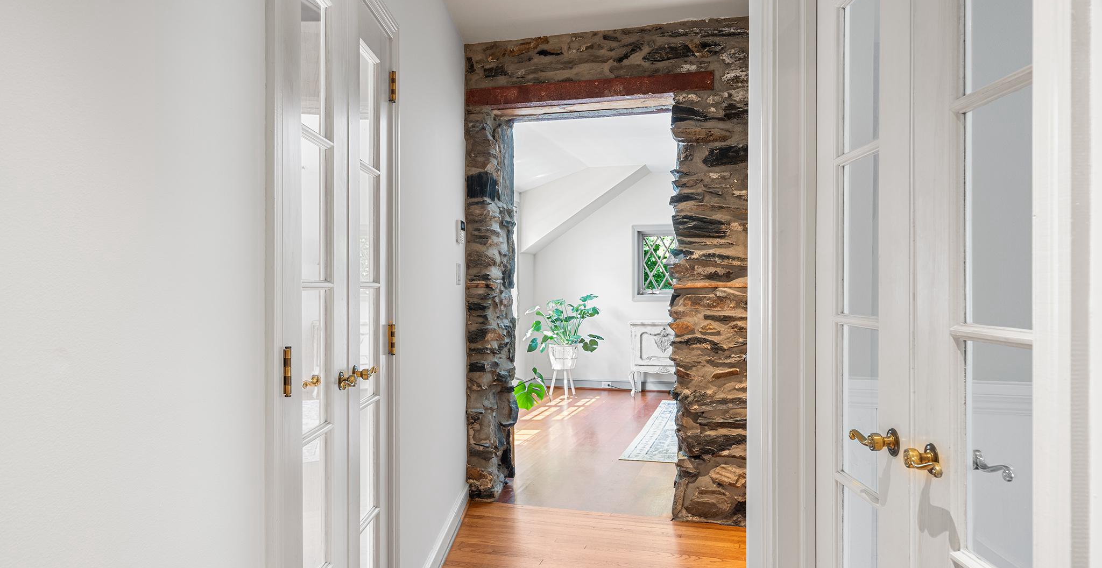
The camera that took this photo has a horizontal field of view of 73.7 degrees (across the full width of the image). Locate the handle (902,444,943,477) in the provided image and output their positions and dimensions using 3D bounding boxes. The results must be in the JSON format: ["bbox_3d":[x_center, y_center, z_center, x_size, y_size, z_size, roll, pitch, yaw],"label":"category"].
[{"bbox_3d":[0.519,0.249,1.008,0.044,0.048,0.110,0,0,1],"label":"handle"}]

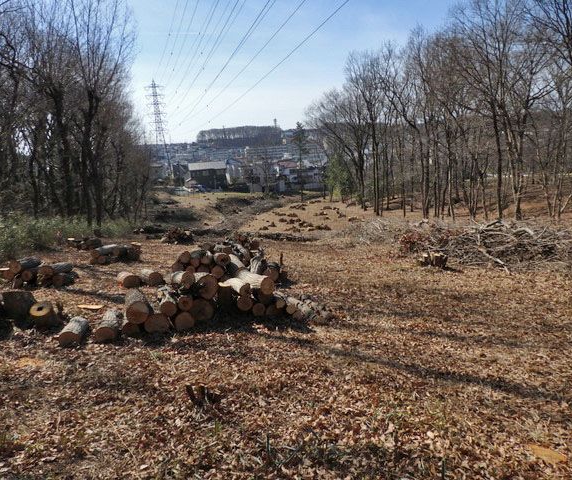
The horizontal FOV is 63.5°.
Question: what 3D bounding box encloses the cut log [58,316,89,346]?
[{"bbox_3d":[-2.956,1.299,6.498,0.260,0.225,0.894,-2,4,-16],"label":"cut log"}]

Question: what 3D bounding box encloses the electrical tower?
[{"bbox_3d":[-50.118,-44.047,185.877,8.200,38.100,6.200,-8,13,-19],"label":"electrical tower"}]

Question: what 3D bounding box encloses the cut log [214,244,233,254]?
[{"bbox_3d":[-1.727,0.292,12.873,0.250,0.240,0.800,-3,4,-21],"label":"cut log"}]

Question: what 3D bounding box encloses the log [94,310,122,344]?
[{"bbox_3d":[-2.598,1.266,6.810,0.270,0.235,1.155,-2,4,-16],"label":"log"}]

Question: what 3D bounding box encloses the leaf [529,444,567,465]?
[{"bbox_3d":[1.852,1.514,3.279,0.181,0.030,0.284,-2,4,-13],"label":"leaf"}]

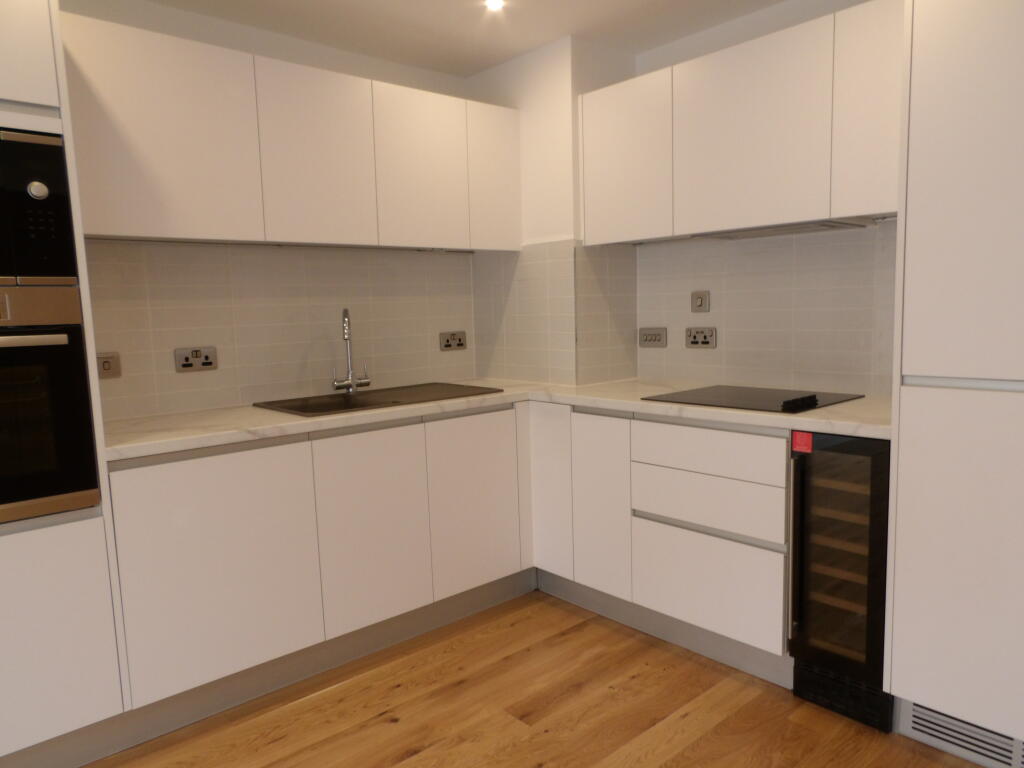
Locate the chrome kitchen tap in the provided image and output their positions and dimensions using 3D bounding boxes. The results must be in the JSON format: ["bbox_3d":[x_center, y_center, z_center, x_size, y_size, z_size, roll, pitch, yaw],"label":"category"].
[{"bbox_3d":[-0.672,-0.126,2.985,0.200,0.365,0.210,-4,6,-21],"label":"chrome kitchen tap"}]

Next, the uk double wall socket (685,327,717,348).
[{"bbox_3d":[0.806,-0.195,3.034,0.010,0.087,0.148,-7,8,-41],"label":"uk double wall socket"}]

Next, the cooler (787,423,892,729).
[{"bbox_3d":[1.143,0.550,2.238,0.570,0.863,0.295,-7,8,-41],"label":"cooler"}]

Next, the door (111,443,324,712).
[{"bbox_3d":[-0.879,0.559,2.195,0.598,0.690,0.020,-7,8,-41],"label":"door"}]

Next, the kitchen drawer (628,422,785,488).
[{"bbox_3d":[0.792,0.205,2.521,0.420,0.152,0.593,-7,8,-41],"label":"kitchen drawer"}]

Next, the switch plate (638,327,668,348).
[{"bbox_3d":[0.650,-0.212,3.278,0.012,0.087,0.150,-7,8,-41],"label":"switch plate"}]

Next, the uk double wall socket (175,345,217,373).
[{"bbox_3d":[-1.190,-0.093,2.688,0.149,0.087,0.012,-7,8,-41],"label":"uk double wall socket"}]

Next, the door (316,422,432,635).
[{"bbox_3d":[-0.486,0.511,2.538,0.447,0.690,0.020,-7,8,-41],"label":"door"}]

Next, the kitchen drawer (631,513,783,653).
[{"bbox_3d":[0.656,0.670,2.435,0.020,0.330,0.593,-7,8,-41],"label":"kitchen drawer"}]

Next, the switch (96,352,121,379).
[{"bbox_3d":[-1.402,-0.062,2.457,0.087,0.087,0.010,-7,8,-41],"label":"switch"}]

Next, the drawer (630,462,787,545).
[{"bbox_3d":[0.797,0.371,2.538,0.420,0.175,0.593,-7,8,-41],"label":"drawer"}]

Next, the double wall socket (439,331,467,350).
[{"bbox_3d":[-0.282,-0.205,3.431,0.148,0.087,0.010,-7,8,-41],"label":"double wall socket"}]

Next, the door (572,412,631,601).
[{"bbox_3d":[0.354,0.465,2.749,0.020,0.693,0.294,-7,8,-41],"label":"door"}]

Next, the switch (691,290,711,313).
[{"bbox_3d":[0.800,-0.348,3.020,0.010,0.087,0.087,-7,8,-41],"label":"switch"}]

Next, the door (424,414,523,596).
[{"bbox_3d":[-0.148,0.469,2.832,0.449,0.690,0.020,-7,8,-41],"label":"door"}]

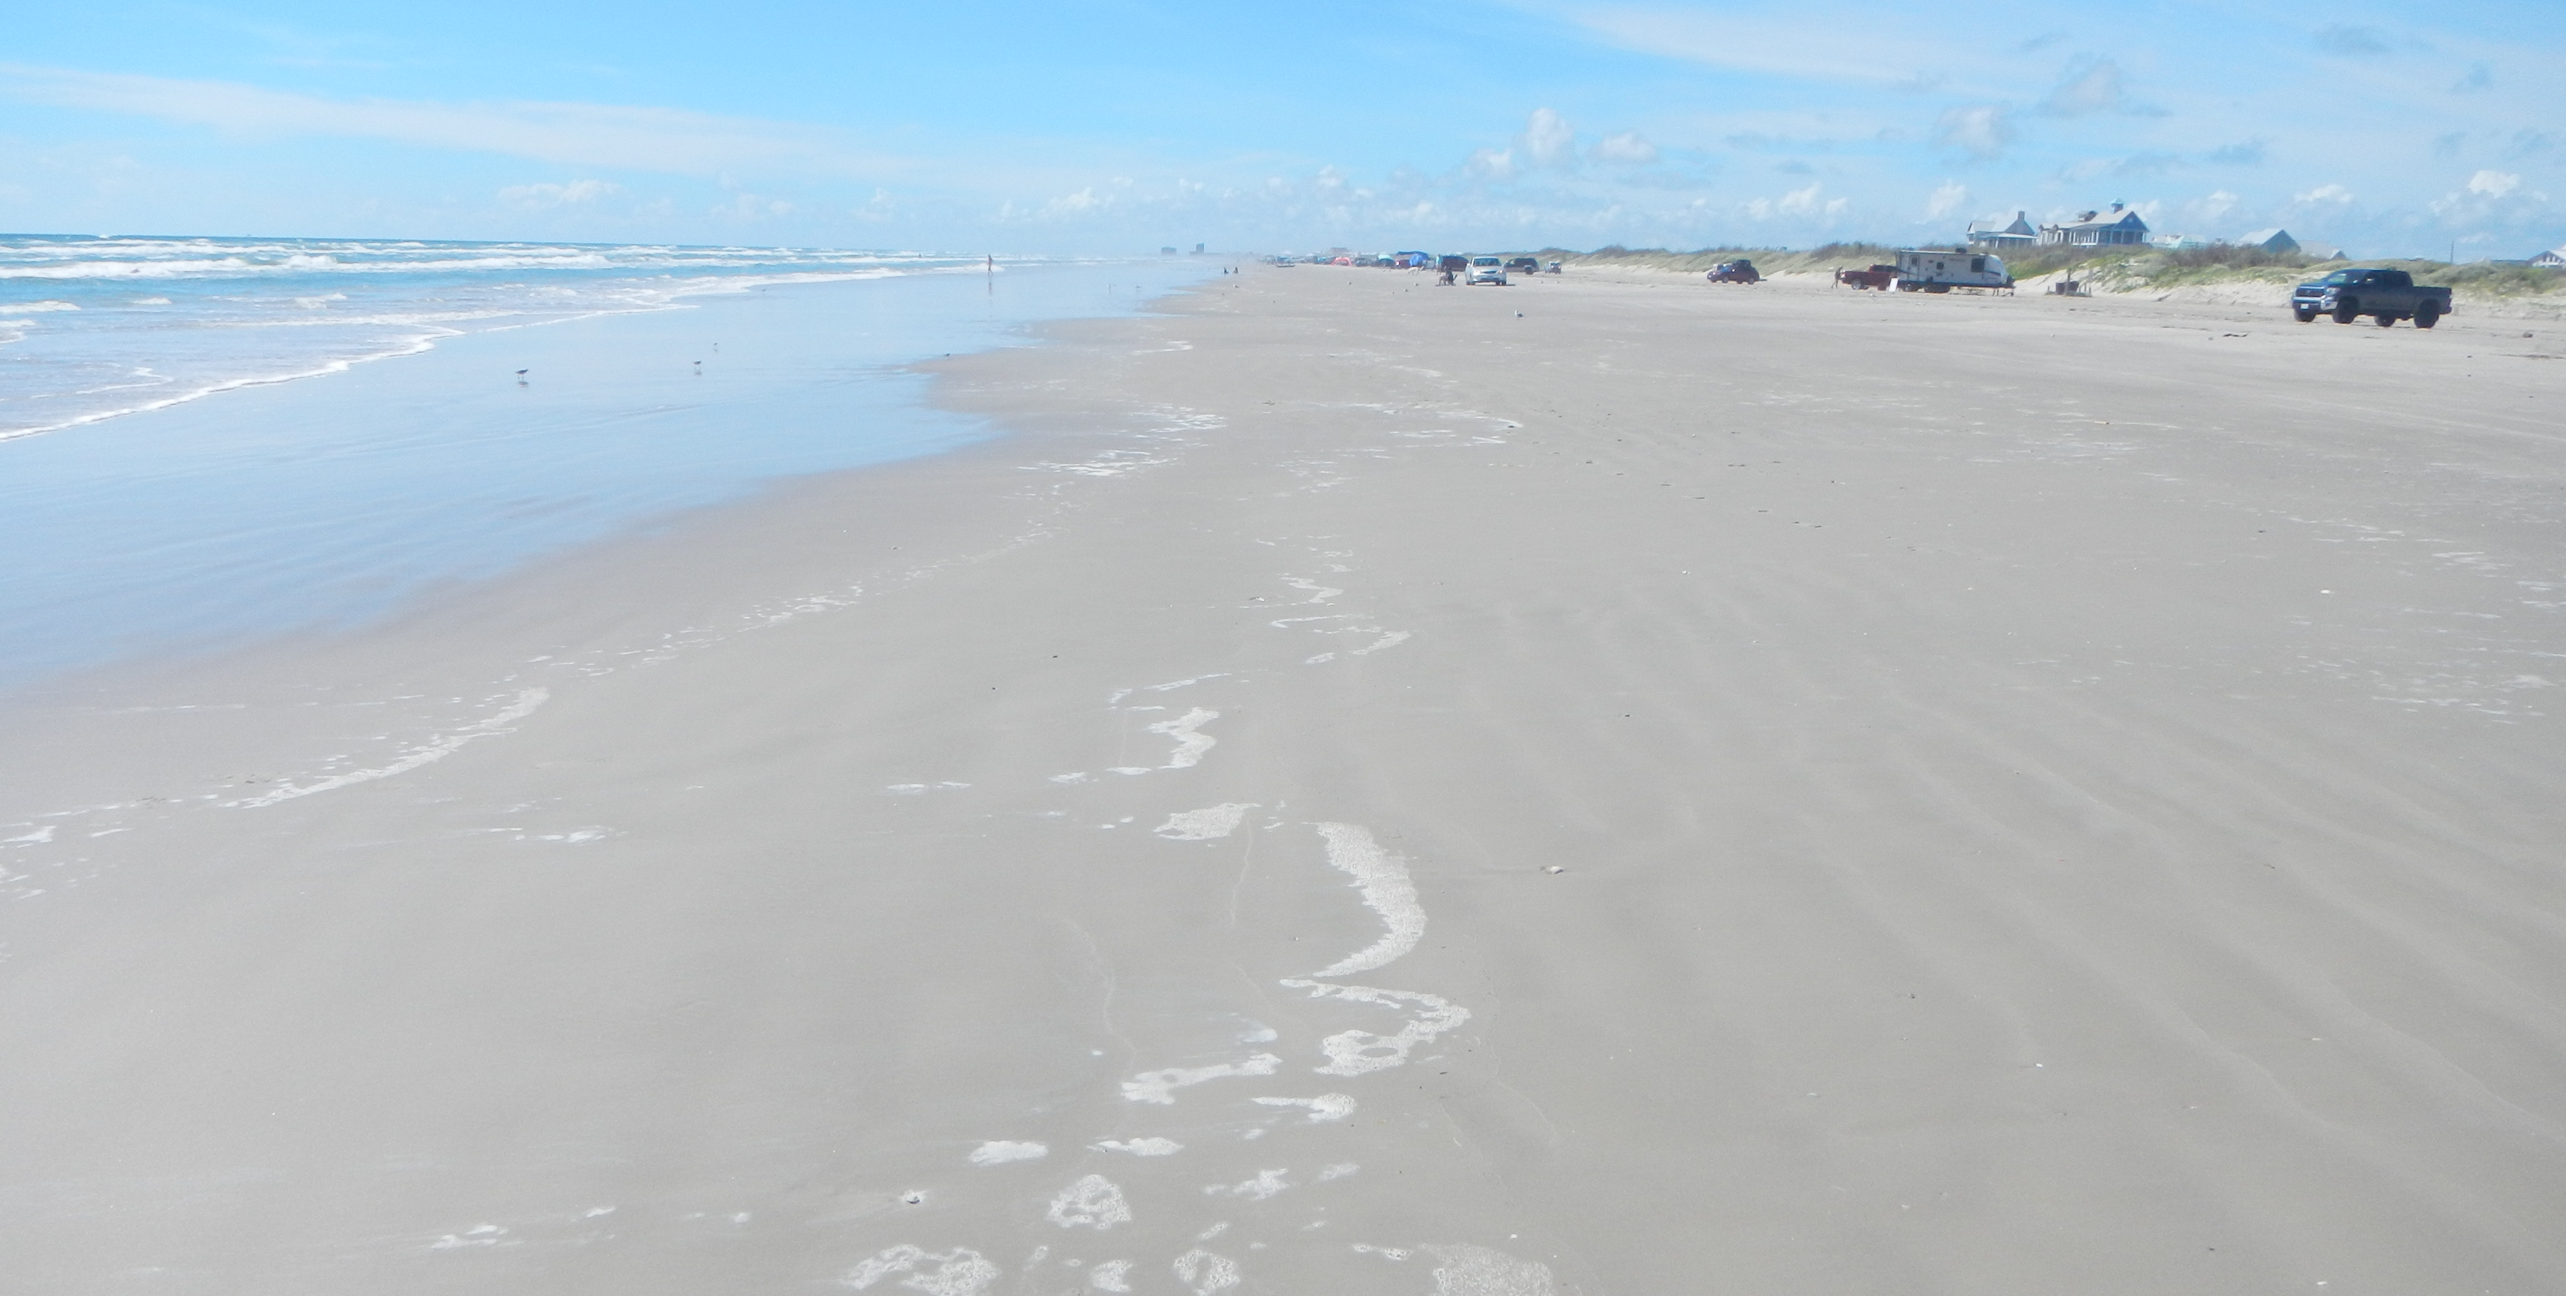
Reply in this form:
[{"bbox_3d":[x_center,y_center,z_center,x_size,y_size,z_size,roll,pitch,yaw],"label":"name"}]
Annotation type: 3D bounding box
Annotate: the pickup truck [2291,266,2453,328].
[{"bbox_3d":[40.089,-12.903,76.474,5.810,2.000,2.040,-2,11,-18],"label":"pickup truck"}]

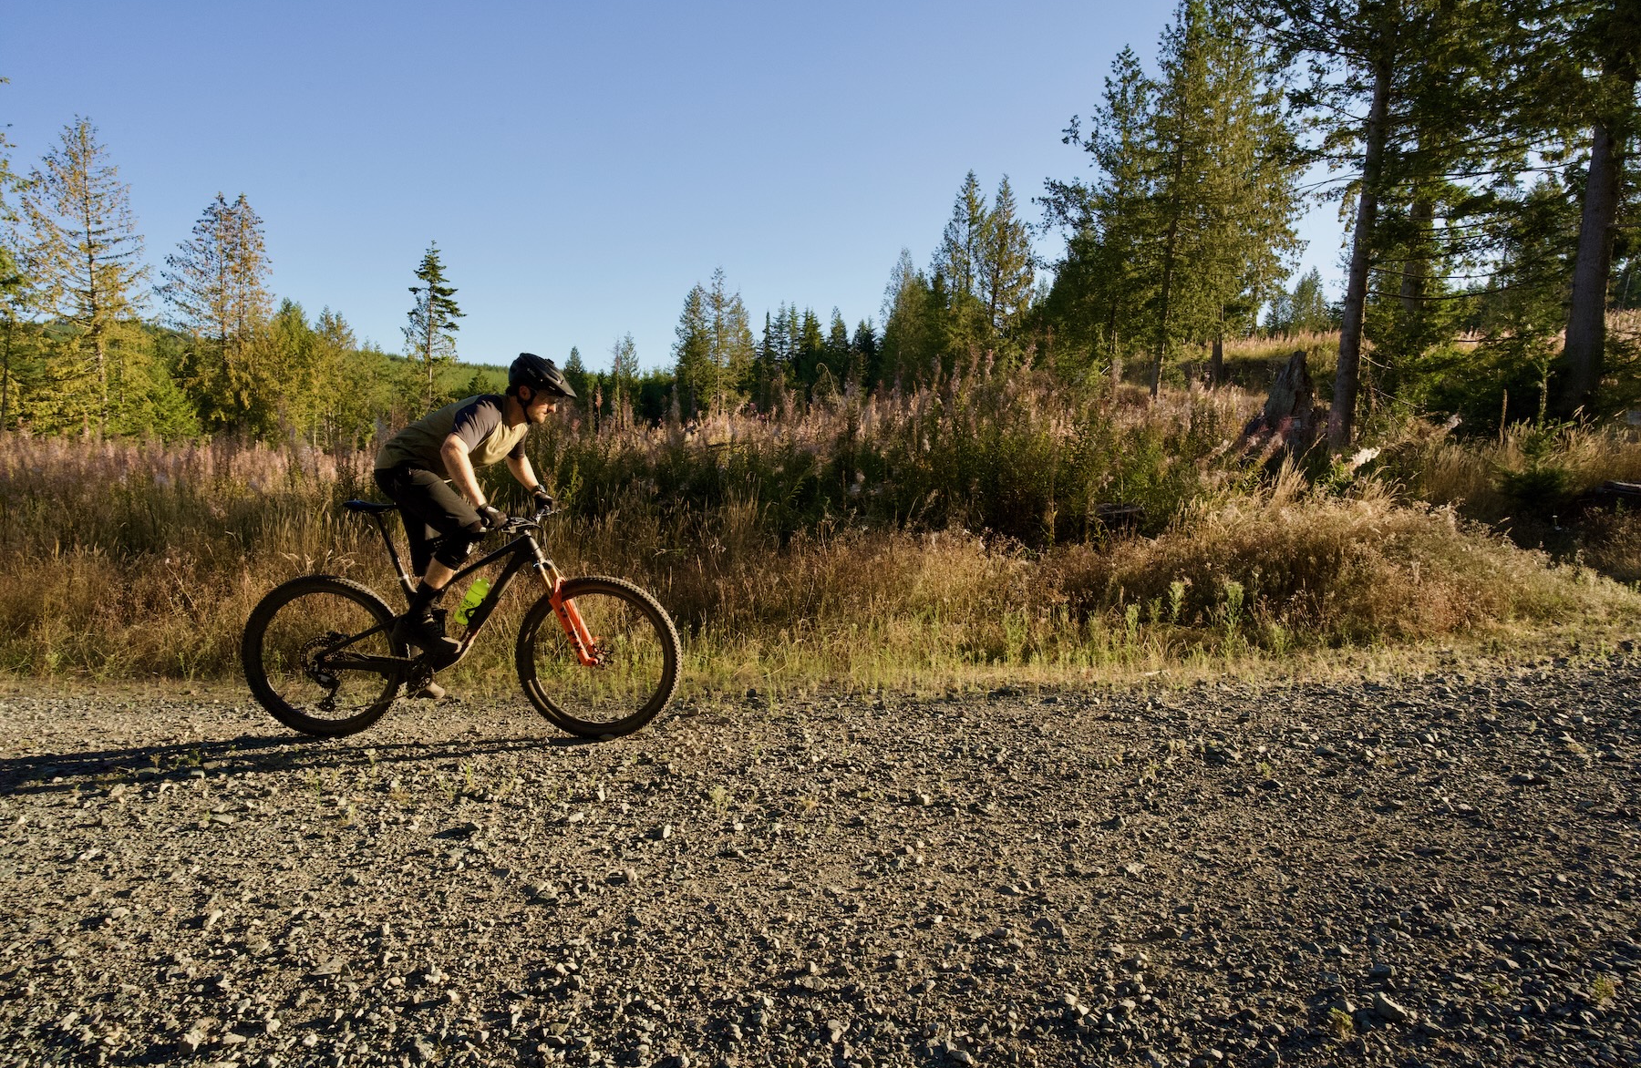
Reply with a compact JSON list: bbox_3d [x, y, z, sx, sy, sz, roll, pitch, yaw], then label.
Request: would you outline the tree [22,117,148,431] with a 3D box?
[{"bbox_3d":[-29.840,-10.203,37.000,4.946,13.534,4.946,1,6,0],"label":"tree"}]

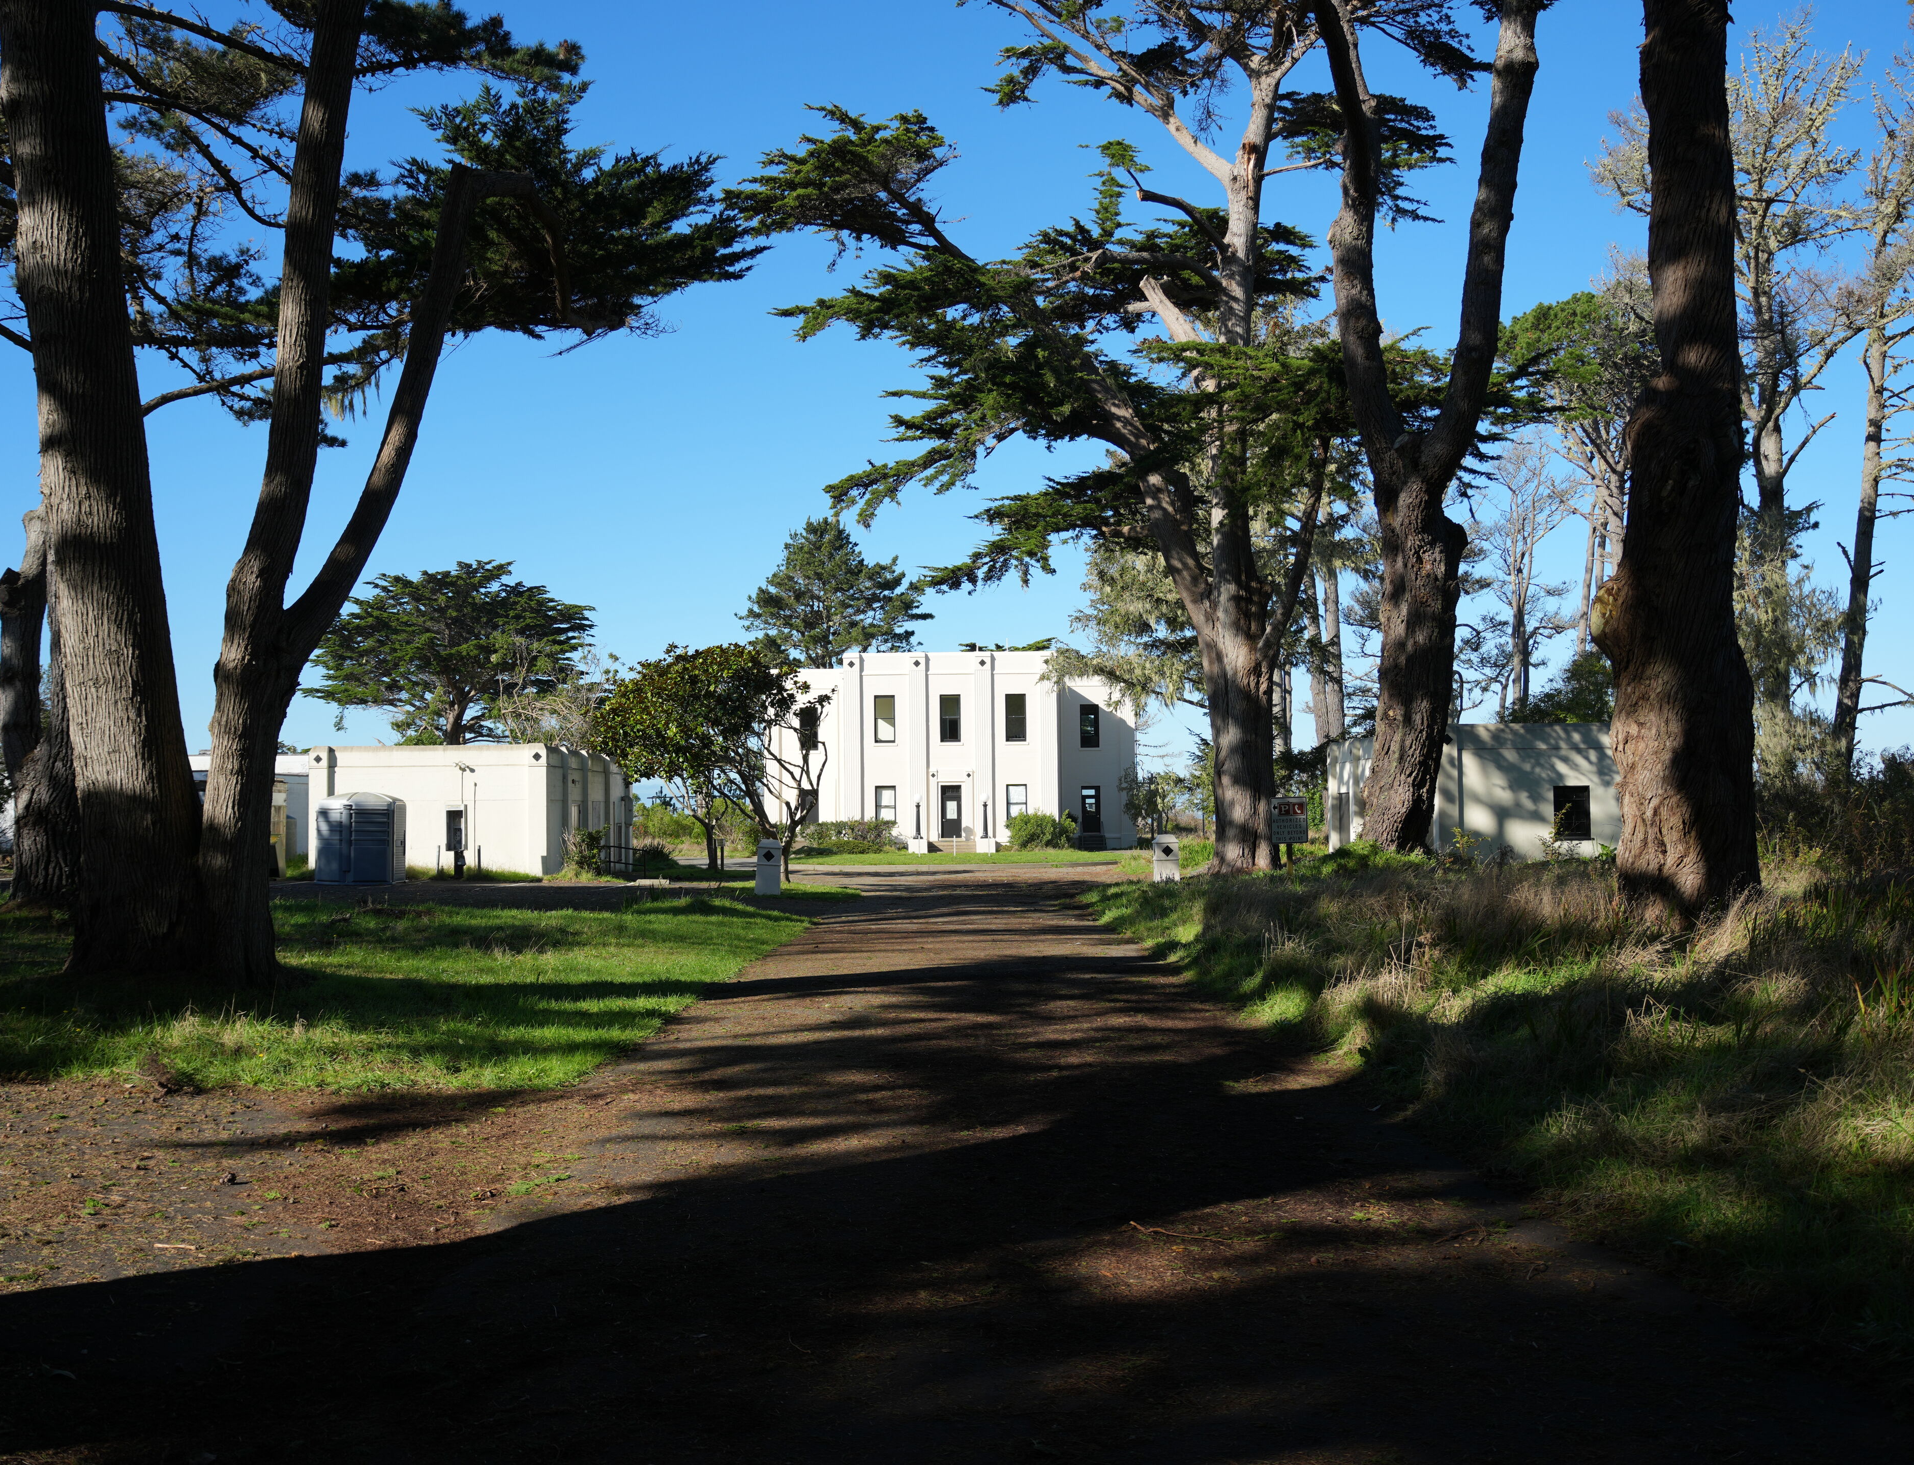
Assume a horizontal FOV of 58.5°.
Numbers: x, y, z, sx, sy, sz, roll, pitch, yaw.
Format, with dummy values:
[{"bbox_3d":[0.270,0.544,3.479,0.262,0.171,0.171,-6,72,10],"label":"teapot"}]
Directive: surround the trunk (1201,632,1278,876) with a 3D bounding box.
[{"bbox_3d":[6.816,0.494,41.000,1.750,5.800,1.600,0,-3,-1],"label":"trunk"}]

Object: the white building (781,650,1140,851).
[{"bbox_3d":[-0.344,1.377,90.282,20.000,9.600,17.000,0,-3,-1],"label":"white building"}]

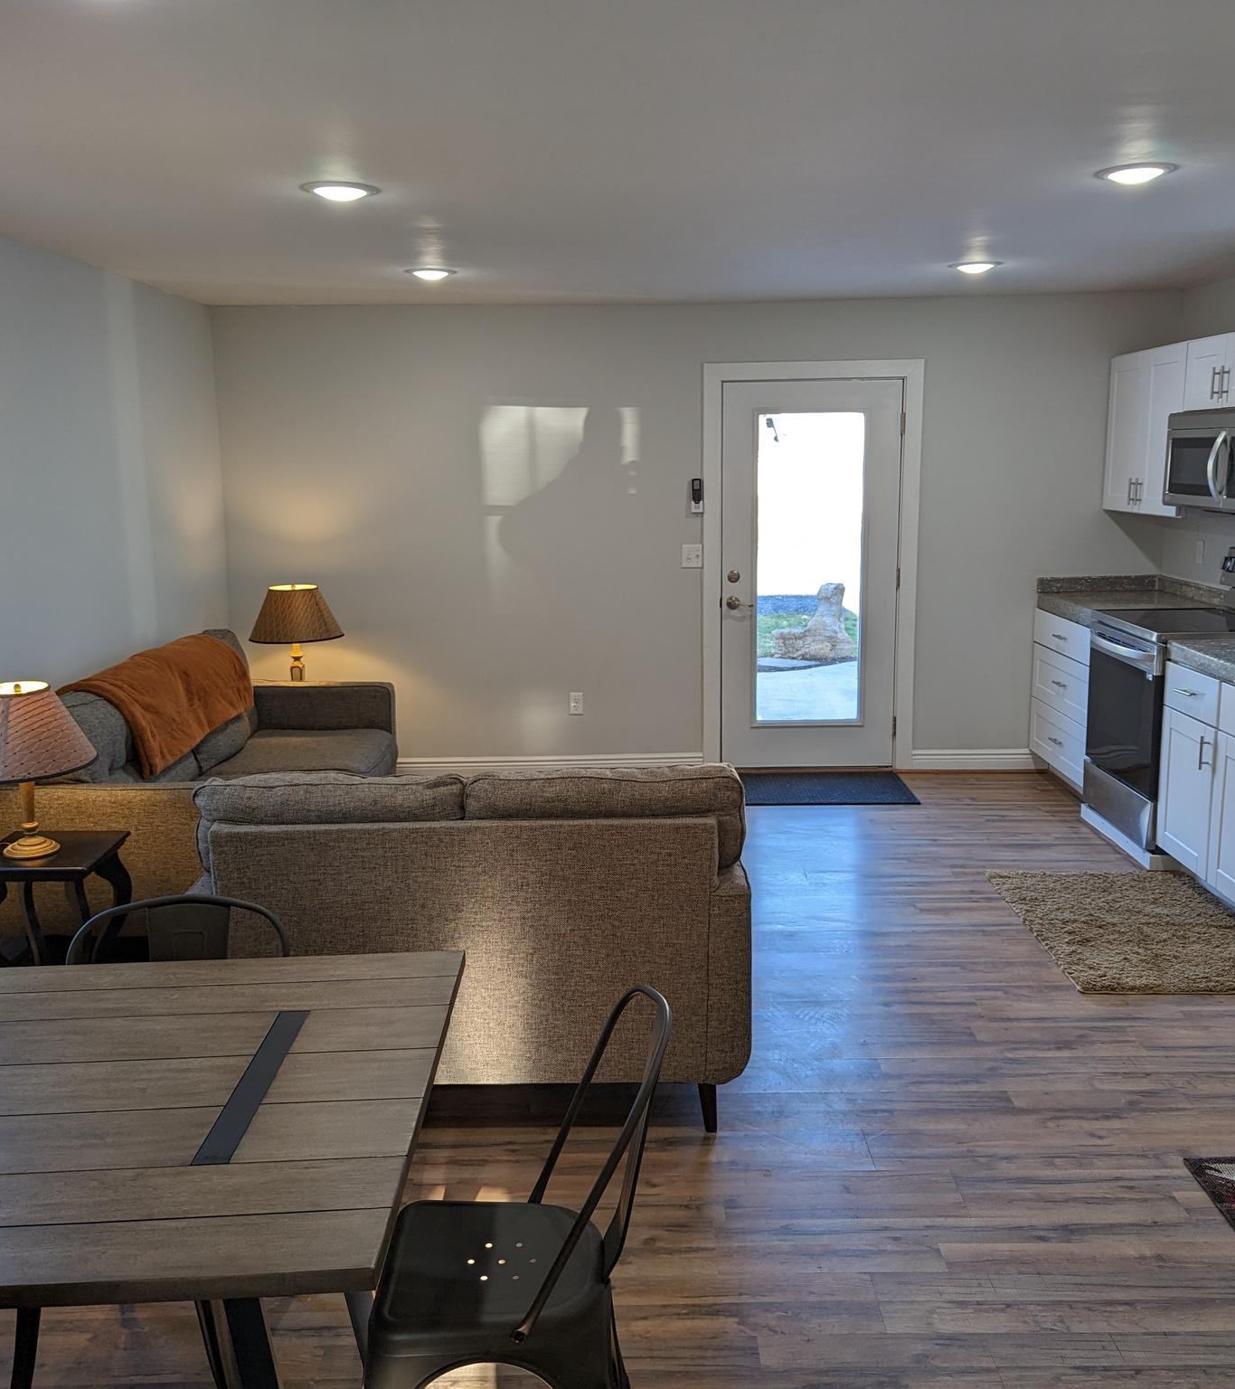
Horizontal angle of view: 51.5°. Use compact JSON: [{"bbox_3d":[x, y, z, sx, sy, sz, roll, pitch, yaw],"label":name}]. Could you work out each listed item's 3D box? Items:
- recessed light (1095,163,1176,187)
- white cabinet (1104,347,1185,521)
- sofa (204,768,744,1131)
[{"bbox_3d":[1.426,-1.425,3.528,0.210,0.034,0.210,-1,11,1],"label":"recessed light"},{"bbox_3d":[2.623,-1.231,6.016,0.330,0.745,0.885,0,11,1],"label":"white cabinet"},{"bbox_3d":[-0.356,0.563,3.573,1.395,0.935,0.900,0,11,1],"label":"sofa"}]

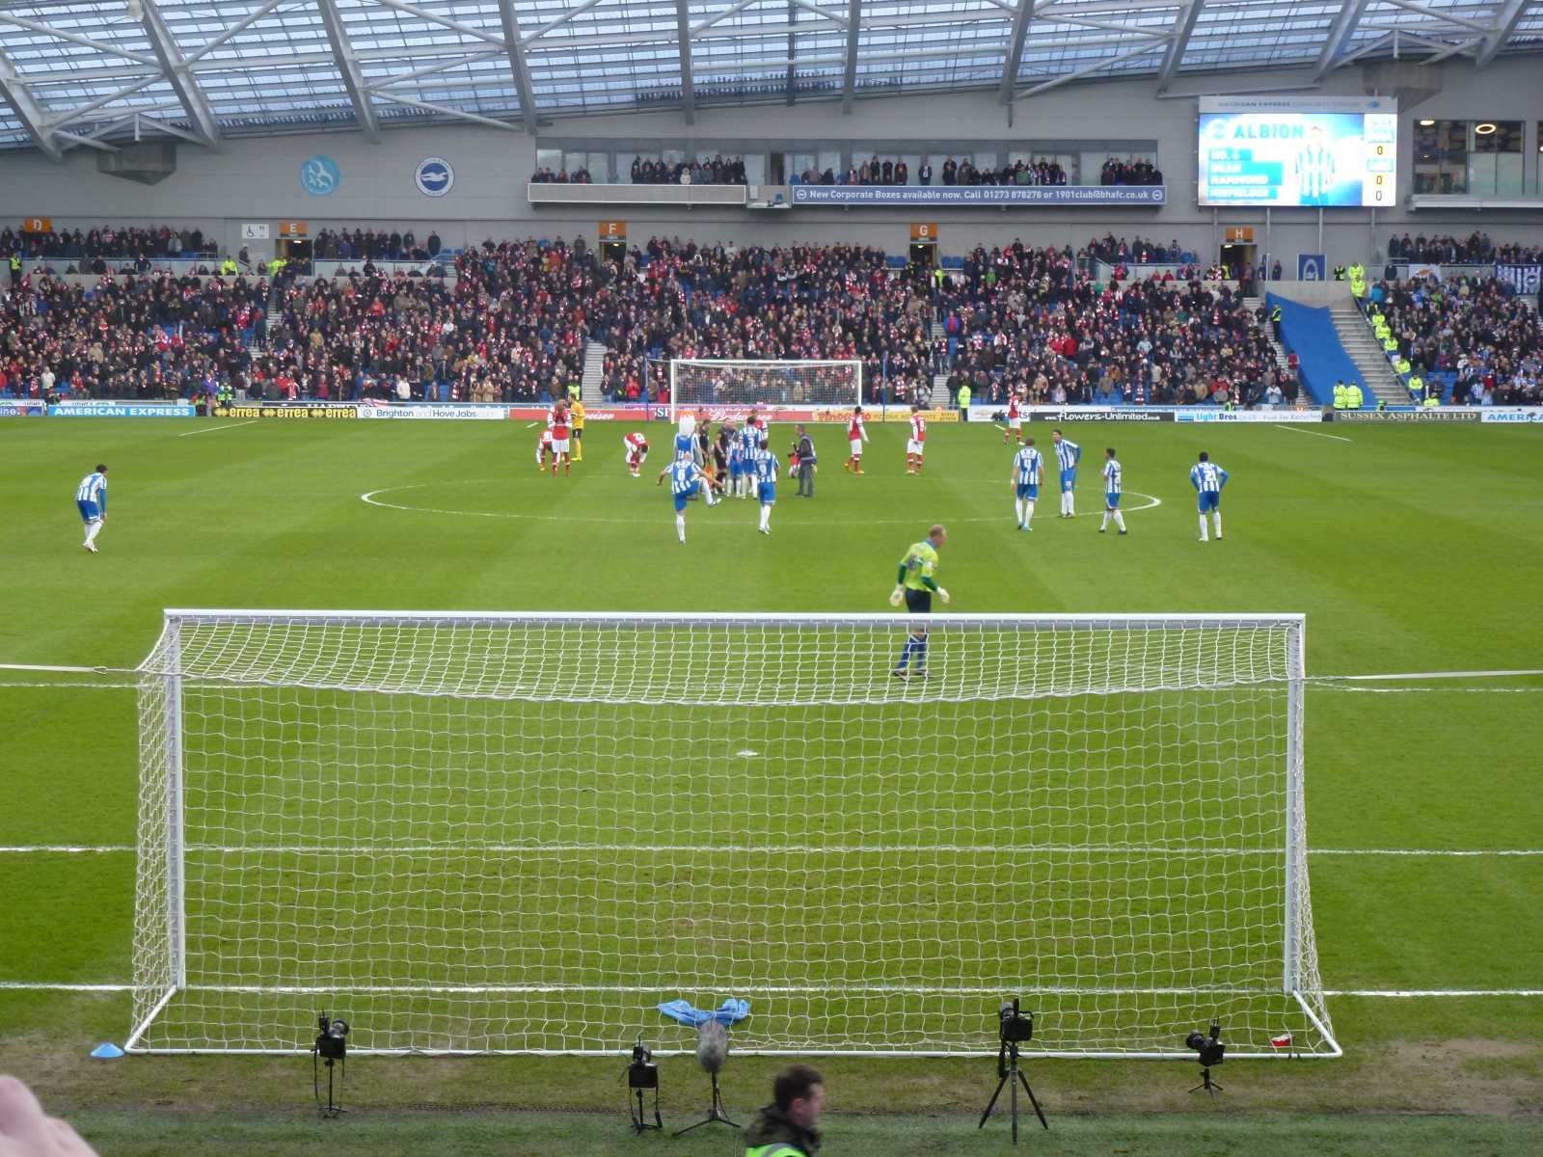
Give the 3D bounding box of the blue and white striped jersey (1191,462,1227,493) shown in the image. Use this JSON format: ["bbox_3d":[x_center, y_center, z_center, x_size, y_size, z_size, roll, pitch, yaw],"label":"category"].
[{"bbox_3d":[8.560,-1.978,56.600,0.660,0.600,0.340,0,5,-6],"label":"blue and white striped jersey"}]

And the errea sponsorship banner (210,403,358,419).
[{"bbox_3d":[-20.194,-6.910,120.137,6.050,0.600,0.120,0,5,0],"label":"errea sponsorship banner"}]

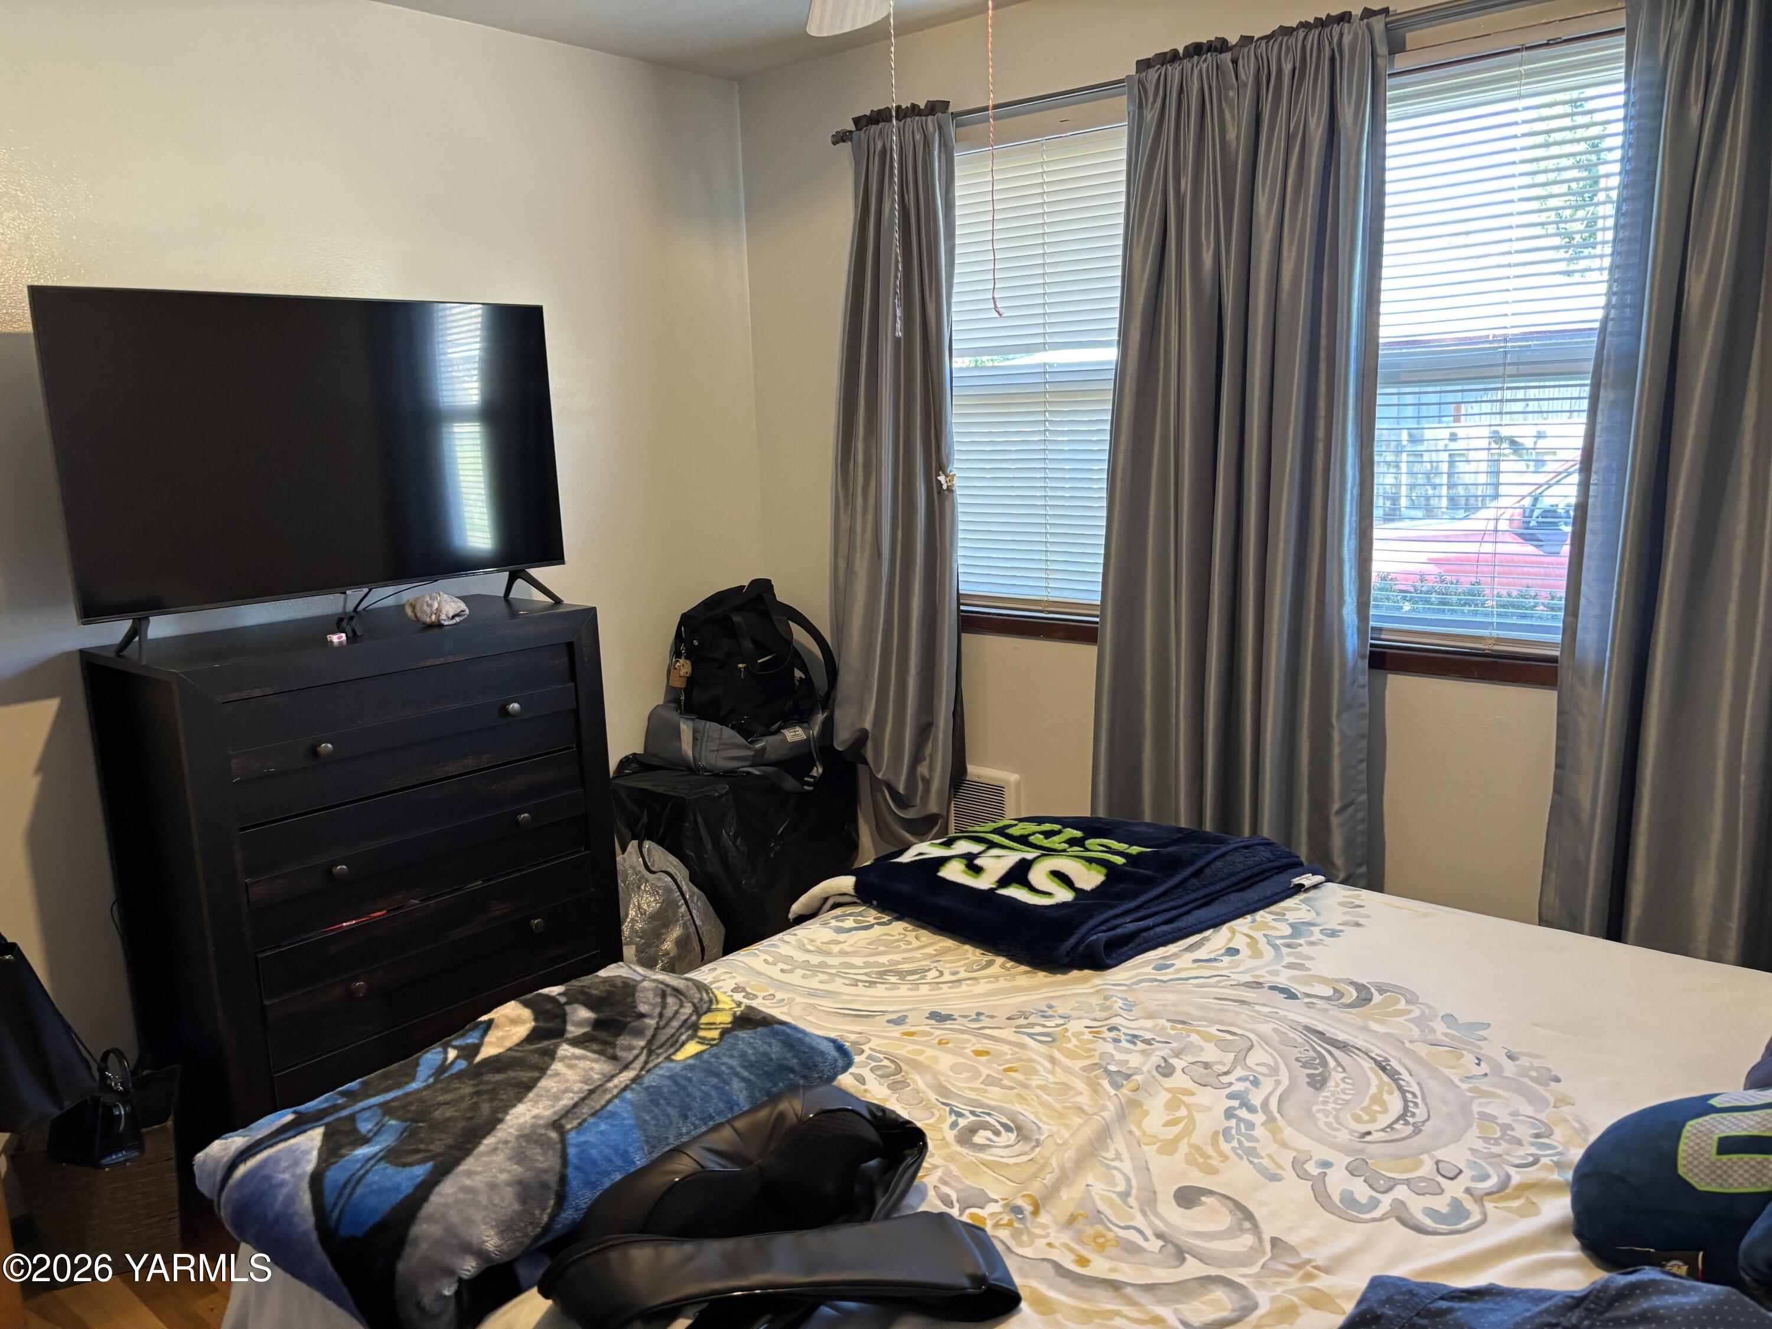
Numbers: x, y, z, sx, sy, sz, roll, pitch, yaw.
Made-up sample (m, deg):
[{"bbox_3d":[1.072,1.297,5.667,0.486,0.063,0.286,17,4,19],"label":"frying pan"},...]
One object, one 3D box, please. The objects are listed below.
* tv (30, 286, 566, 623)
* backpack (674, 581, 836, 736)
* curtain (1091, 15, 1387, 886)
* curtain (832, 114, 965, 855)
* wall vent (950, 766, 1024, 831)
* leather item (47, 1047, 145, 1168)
[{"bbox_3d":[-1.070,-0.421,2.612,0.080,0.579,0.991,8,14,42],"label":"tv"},{"bbox_3d":[-0.331,-0.009,3.294,0.350,0.400,0.220,1,11,14],"label":"backpack"},{"bbox_3d":[0.718,-0.256,2.765,0.645,1.929,0.120,7,14,40],"label":"curtain"},{"bbox_3d":[0.016,-0.416,3.337,0.420,1.811,0.140,7,14,40],"label":"curtain"},{"bbox_3d":[0.250,0.370,3.407,0.258,0.220,0.035,7,14,40],"label":"wall vent"},{"bbox_3d":[-1.380,0.735,2.304,0.155,0.190,0.090,4,12,31],"label":"leather item"}]

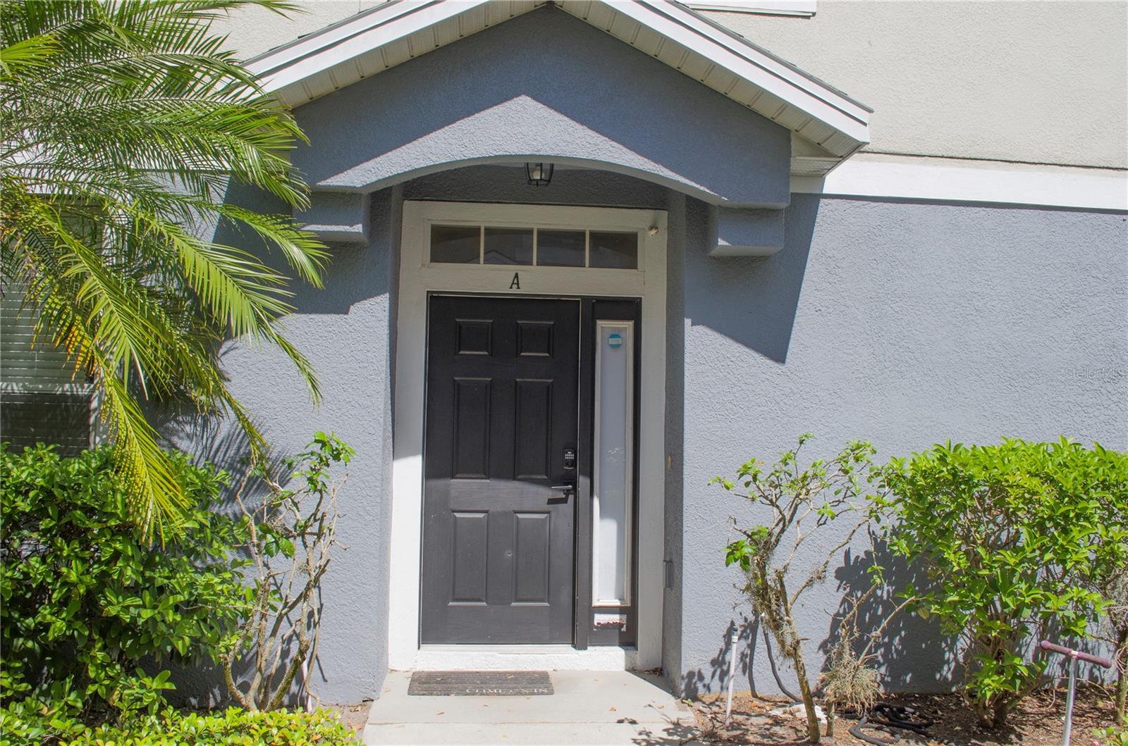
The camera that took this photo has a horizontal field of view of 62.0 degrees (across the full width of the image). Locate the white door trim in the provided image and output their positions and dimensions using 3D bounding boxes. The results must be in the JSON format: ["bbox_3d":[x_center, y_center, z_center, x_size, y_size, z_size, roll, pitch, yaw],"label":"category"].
[{"bbox_3d":[-0.186,0.353,5.522,1.570,2.700,0.150,2,-4,-4],"label":"white door trim"}]

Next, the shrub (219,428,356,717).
[{"bbox_3d":[-1.287,0.954,4.386,0.610,1.360,0.550,2,-4,-4],"label":"shrub"}]

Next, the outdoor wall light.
[{"bbox_3d":[-0.134,-1.137,5.176,0.170,0.230,0.170,2,-4,-4],"label":"outdoor wall light"}]

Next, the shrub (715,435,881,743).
[{"bbox_3d":[1.092,0.987,4.364,0.800,1.400,0.650,2,-4,-4],"label":"shrub"}]

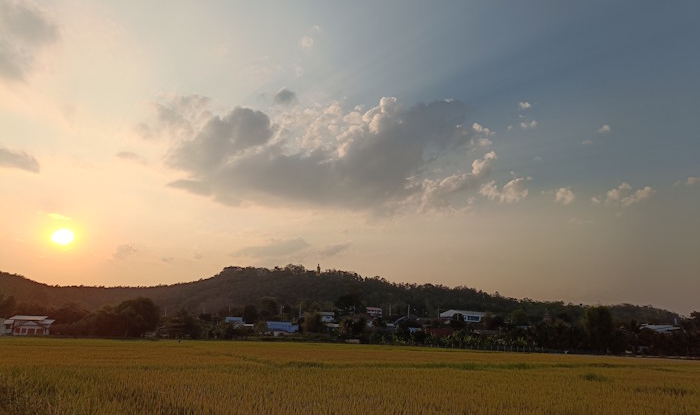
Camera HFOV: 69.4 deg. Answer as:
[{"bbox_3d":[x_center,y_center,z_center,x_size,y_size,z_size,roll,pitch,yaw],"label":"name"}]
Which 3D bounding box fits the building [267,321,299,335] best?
[{"bbox_3d":[-24.320,44.090,183.210,10.970,4.850,7.500,3,-15,-5],"label":"building"}]

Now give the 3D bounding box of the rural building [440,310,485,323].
[{"bbox_3d":[48.930,47.500,219.660,18.540,5.340,10.000,-1,-15,12],"label":"rural building"}]

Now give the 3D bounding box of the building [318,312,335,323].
[{"bbox_3d":[-10.370,47.920,219.590,6.420,4.880,6.500,0,-15,5],"label":"building"}]

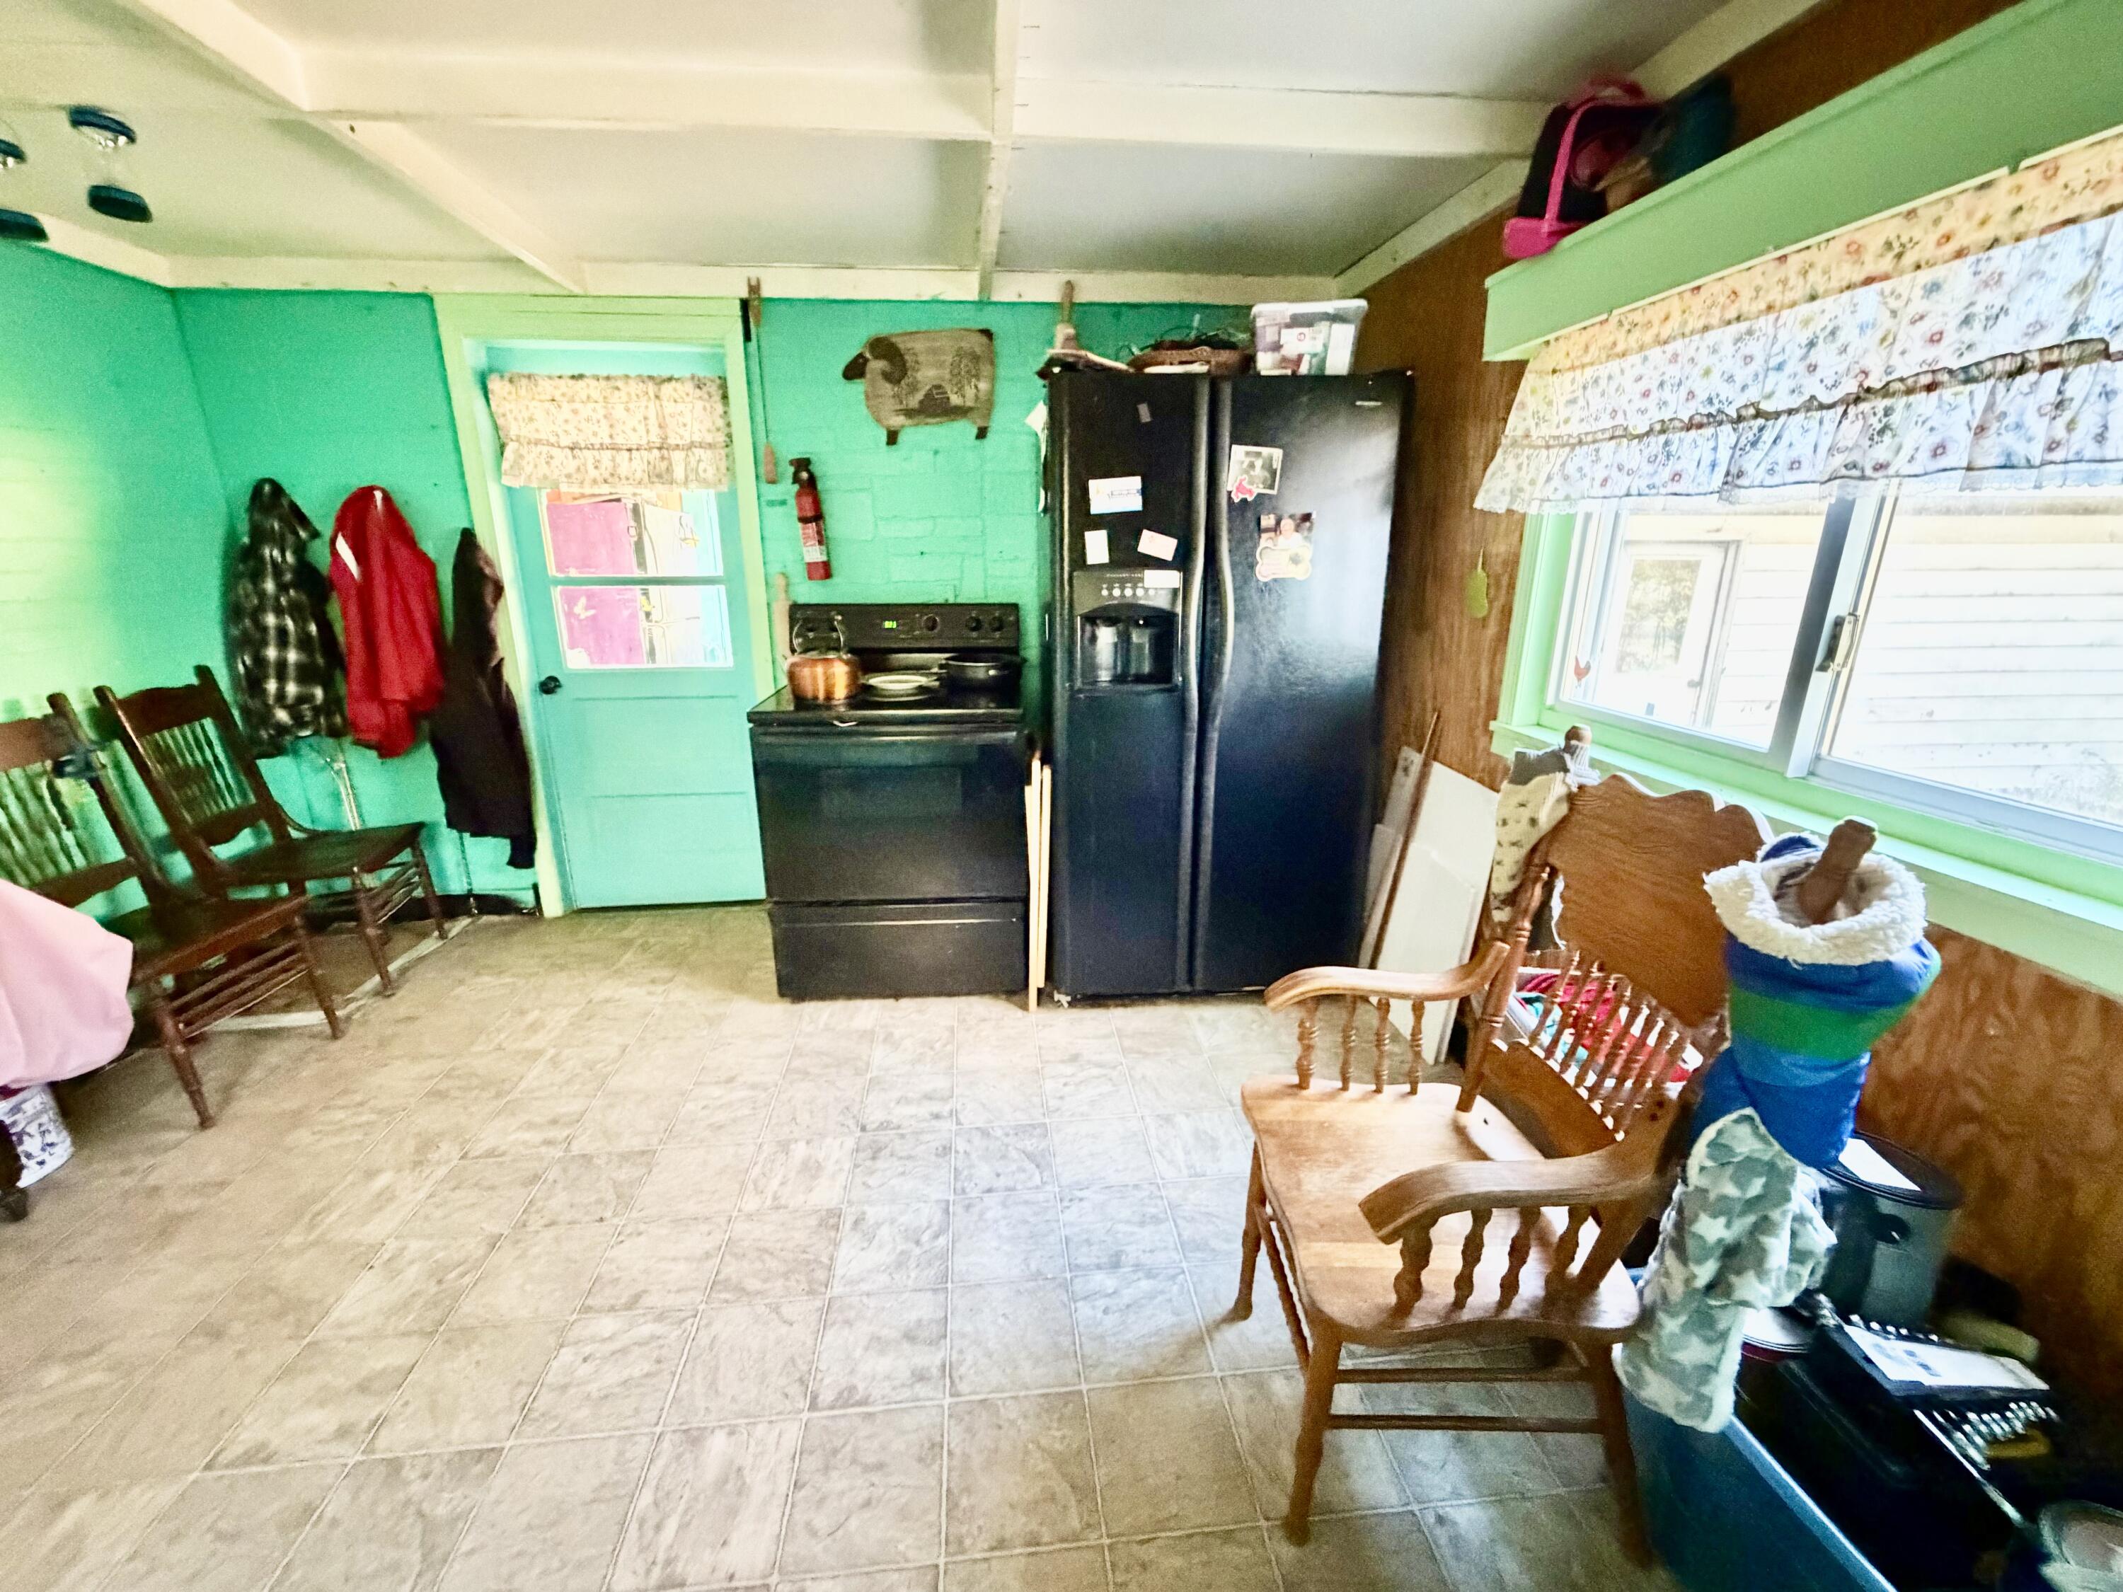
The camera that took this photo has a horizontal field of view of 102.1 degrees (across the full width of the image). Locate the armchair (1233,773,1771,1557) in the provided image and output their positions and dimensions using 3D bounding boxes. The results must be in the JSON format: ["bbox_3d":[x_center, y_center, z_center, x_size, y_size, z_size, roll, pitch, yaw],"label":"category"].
[{"bbox_3d":[0.583,0.490,1.258,0.590,1.050,0.570,0,16,0],"label":"armchair"}]

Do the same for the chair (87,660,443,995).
[{"bbox_3d":[-2.400,0.101,2.718,0.510,1.000,0.450,-5,17,-16],"label":"chair"}]

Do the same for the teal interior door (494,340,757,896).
[{"bbox_3d":[-1.488,-0.517,3.090,0.770,1.970,0.055,-1,16,-3],"label":"teal interior door"}]

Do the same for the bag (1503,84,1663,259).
[{"bbox_3d":[0.989,-1.178,1.645,0.160,0.240,0.250,-2,16,-6],"label":"bag"}]

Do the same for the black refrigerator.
[{"bbox_3d":[0.423,-0.326,2.766,0.920,1.770,0.760,-1,16,-2],"label":"black refrigerator"}]

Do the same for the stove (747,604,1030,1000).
[{"bbox_3d":[-0.509,-0.023,2.811,0.766,1.170,0.680,-1,16,-3],"label":"stove"}]

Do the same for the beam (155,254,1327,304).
[{"bbox_3d":[-0.918,-1.619,2.718,3.580,0.095,0.050,-1,16,-4],"label":"beam"}]

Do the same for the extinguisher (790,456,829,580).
[{"bbox_3d":[-0.843,-0.925,2.871,0.110,0.390,0.110,-1,16,-4],"label":"extinguisher"}]

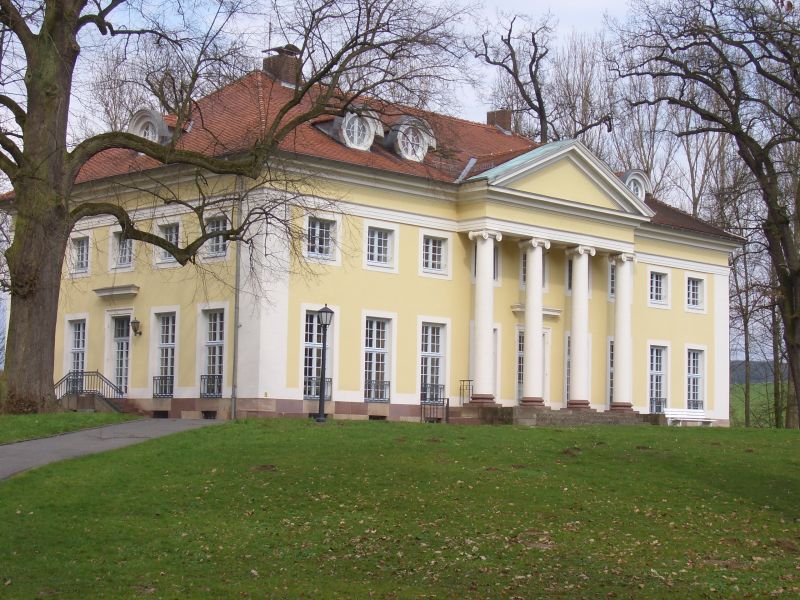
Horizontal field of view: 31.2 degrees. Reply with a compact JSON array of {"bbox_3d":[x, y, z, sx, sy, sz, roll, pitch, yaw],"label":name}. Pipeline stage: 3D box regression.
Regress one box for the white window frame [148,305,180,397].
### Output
[{"bbox_3d":[-8.889,2.006,54.355,0.250,3.486,1.802,7,-8,-44],"label":"white window frame"}]

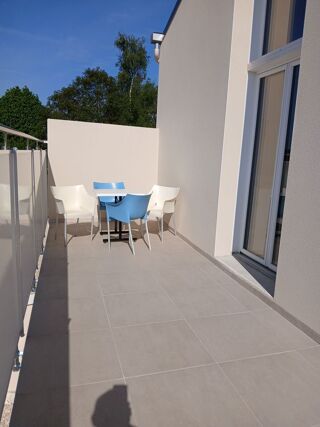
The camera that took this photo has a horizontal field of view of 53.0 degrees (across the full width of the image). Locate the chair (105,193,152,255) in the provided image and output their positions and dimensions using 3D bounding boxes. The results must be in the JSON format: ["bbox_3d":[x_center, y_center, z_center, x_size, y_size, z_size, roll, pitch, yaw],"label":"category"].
[{"bbox_3d":[-0.383,0.127,4.486,0.490,0.815,0.570,7,11,33],"label":"chair"}]

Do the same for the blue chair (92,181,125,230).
[{"bbox_3d":[-0.905,-0.131,5.985,0.570,0.815,0.490,-2,10,-20],"label":"blue chair"}]

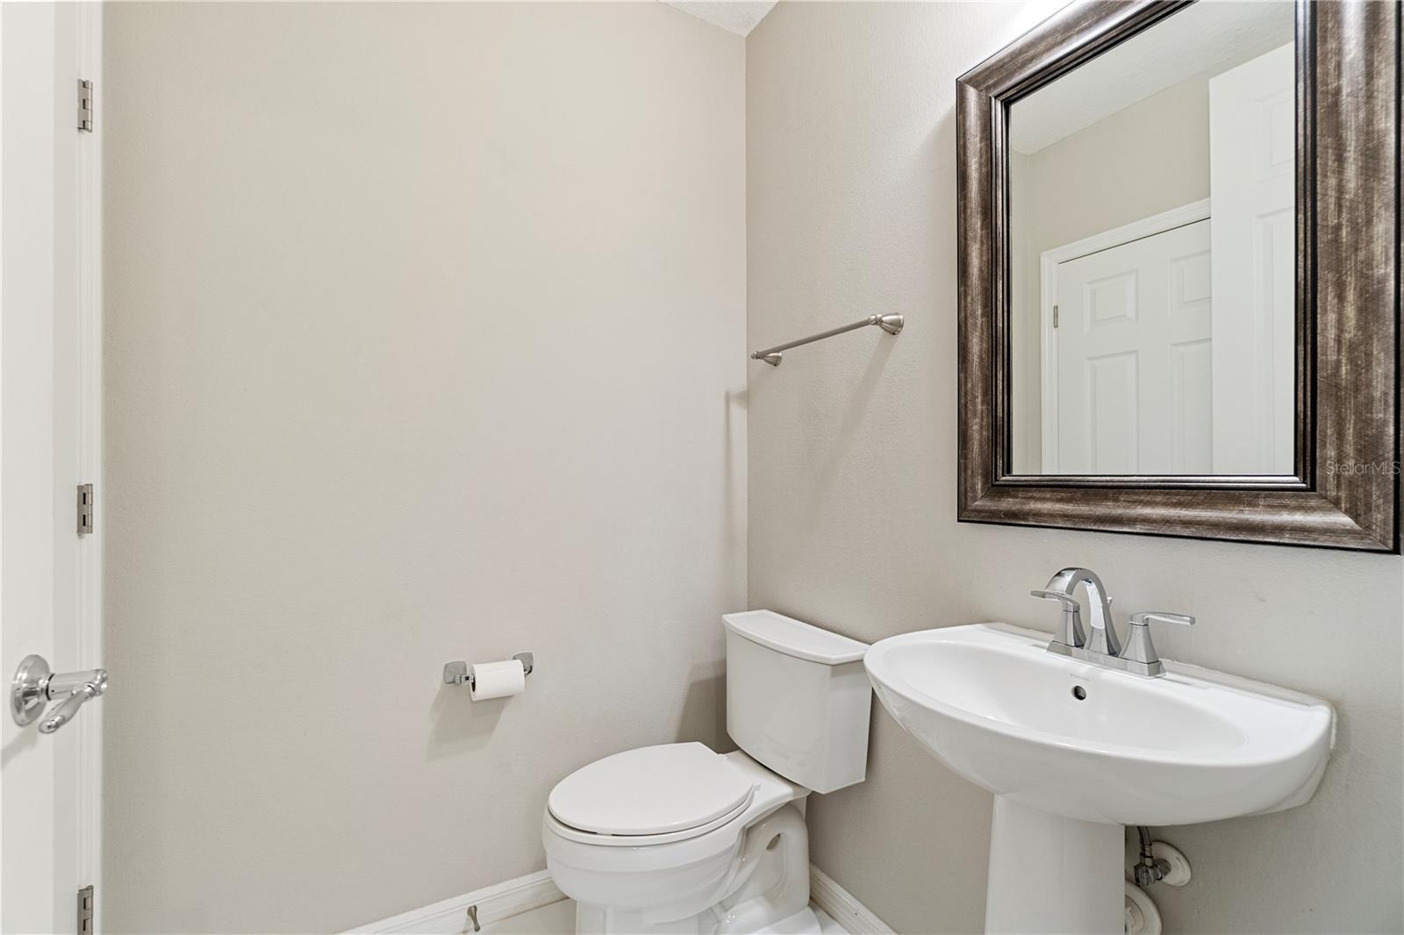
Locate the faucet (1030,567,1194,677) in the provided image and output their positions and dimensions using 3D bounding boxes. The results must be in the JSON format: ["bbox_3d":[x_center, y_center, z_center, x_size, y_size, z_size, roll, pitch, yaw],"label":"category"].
[{"bbox_3d":[0.622,0.241,0.946,0.172,0.167,0.236,0,-1,-31],"label":"faucet"}]

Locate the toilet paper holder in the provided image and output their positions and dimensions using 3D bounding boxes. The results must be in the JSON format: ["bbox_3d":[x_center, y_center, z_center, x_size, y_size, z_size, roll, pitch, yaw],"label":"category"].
[{"bbox_3d":[-0.538,0.528,1.502,0.220,0.056,0.068,0,-1,-29],"label":"toilet paper holder"}]

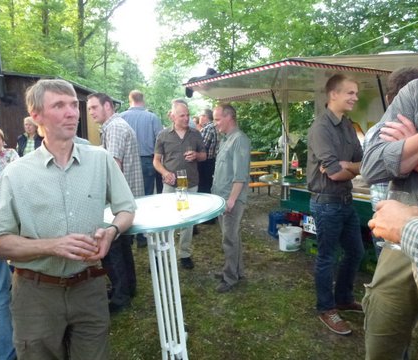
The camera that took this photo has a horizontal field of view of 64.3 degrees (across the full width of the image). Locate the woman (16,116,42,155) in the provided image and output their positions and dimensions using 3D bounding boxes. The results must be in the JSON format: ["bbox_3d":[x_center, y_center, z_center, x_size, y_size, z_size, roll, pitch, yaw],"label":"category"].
[{"bbox_3d":[-2.650,-0.124,5.108,0.480,1.660,0.300,-6,8,-25],"label":"woman"}]

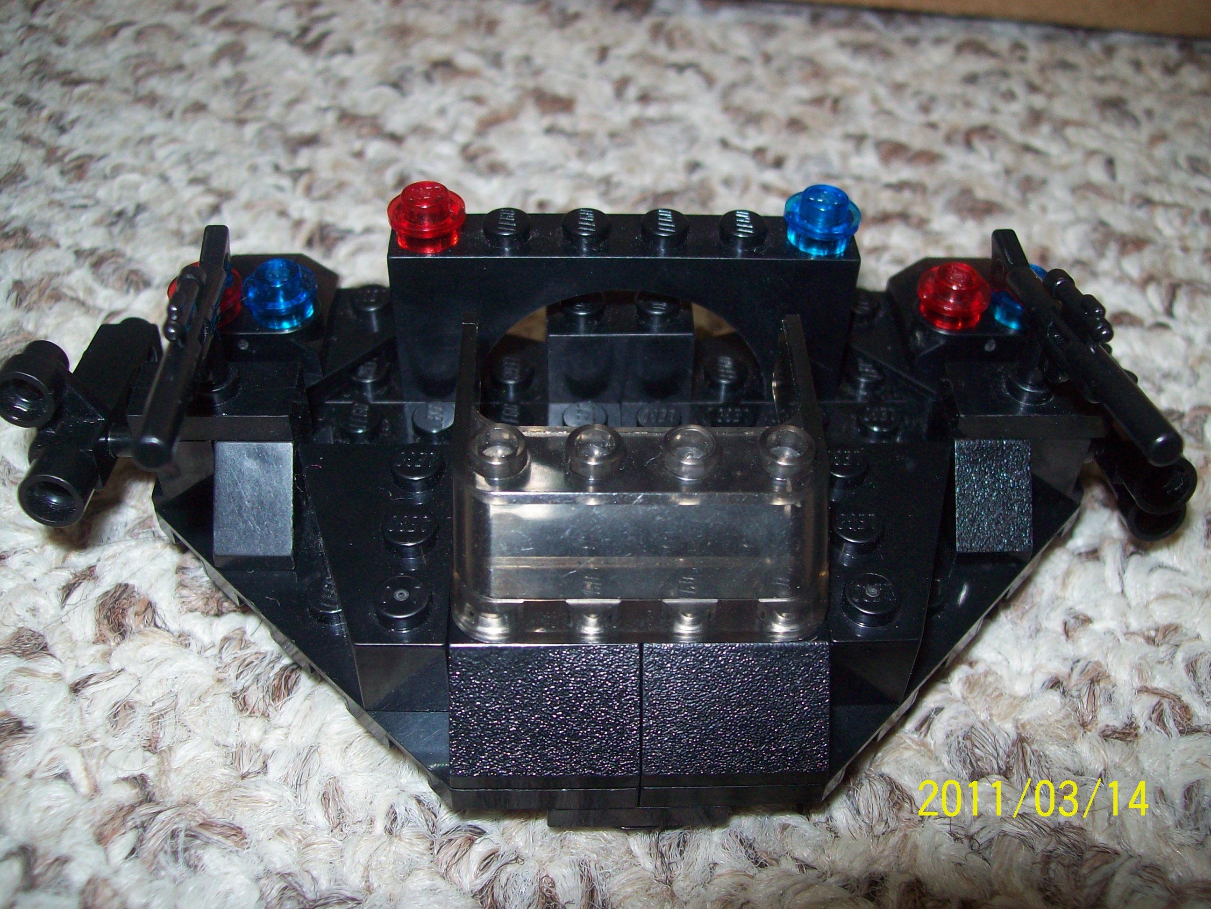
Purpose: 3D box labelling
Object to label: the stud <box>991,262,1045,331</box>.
[{"bbox_3d":[0.046,-0.017,0.138,0.008,0.005,0.008,0,43,-2],"label":"stud"}]

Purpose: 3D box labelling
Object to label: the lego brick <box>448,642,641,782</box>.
[{"bbox_3d":[-0.005,0.019,0.109,0.016,0.010,0.016,0,43,-2],"label":"lego brick"}]

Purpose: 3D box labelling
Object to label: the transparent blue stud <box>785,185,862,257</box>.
[{"bbox_3d":[0.022,-0.024,0.129,0.008,0.005,0.008,0,43,-2],"label":"transparent blue stud"}]

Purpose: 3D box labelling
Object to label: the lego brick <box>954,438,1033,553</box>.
[{"bbox_3d":[0.039,0.002,0.131,0.008,0.010,0.016,0,43,-2],"label":"lego brick"}]

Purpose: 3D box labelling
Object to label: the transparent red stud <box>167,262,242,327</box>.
[{"bbox_3d":[-0.043,-0.017,0.135,0.008,0.005,0.008,0,43,-2],"label":"transparent red stud"}]

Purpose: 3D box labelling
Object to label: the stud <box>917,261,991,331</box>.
[{"bbox_3d":[0.038,-0.017,0.138,0.008,0.005,0.008,0,43,-2],"label":"stud"}]

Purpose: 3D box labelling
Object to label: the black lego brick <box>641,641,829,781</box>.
[{"bbox_3d":[0.011,0.019,0.109,0.016,0.010,0.016,0,43,-2],"label":"black lego brick"}]

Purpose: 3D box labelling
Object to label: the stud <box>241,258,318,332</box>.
[{"bbox_3d":[-0.035,-0.017,0.135,0.008,0.005,0.008,0,43,-2],"label":"stud"}]

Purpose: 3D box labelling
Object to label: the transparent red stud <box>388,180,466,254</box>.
[{"bbox_3d":[-0.018,-0.024,0.128,0.008,0.005,0.008,0,43,-2],"label":"transparent red stud"}]

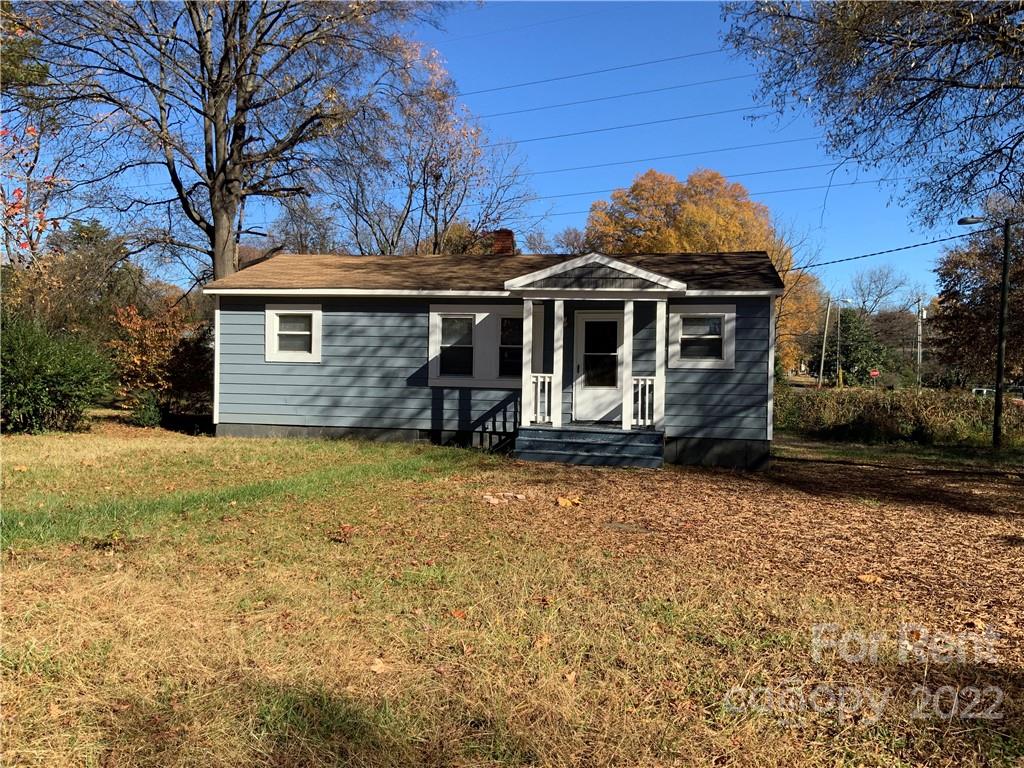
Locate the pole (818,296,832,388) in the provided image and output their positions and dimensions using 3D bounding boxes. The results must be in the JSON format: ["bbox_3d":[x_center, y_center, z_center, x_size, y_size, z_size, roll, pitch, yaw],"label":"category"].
[{"bbox_3d":[26.252,-3.315,72.000,0.300,8.100,0.300,6,0,11],"label":"pole"}]

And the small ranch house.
[{"bbox_3d":[-0.206,-0.800,19.270,11.450,4.490,8.100,1,0,11],"label":"small ranch house"}]

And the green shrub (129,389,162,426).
[{"bbox_3d":[-8.459,0.548,19.800,0.750,0.870,0.750,1,0,11],"label":"green shrub"}]

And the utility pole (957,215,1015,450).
[{"bbox_3d":[13.053,-1.410,23.600,1.550,6.480,0.400,1,0,11],"label":"utility pole"}]

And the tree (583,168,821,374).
[{"bbox_3d":[12.370,-6.691,56.000,15.500,14.750,14.500,1,0,11],"label":"tree"}]

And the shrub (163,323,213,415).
[{"bbox_3d":[-9.311,-0.452,25.000,2.100,2.680,2.000,1,0,11],"label":"shrub"}]

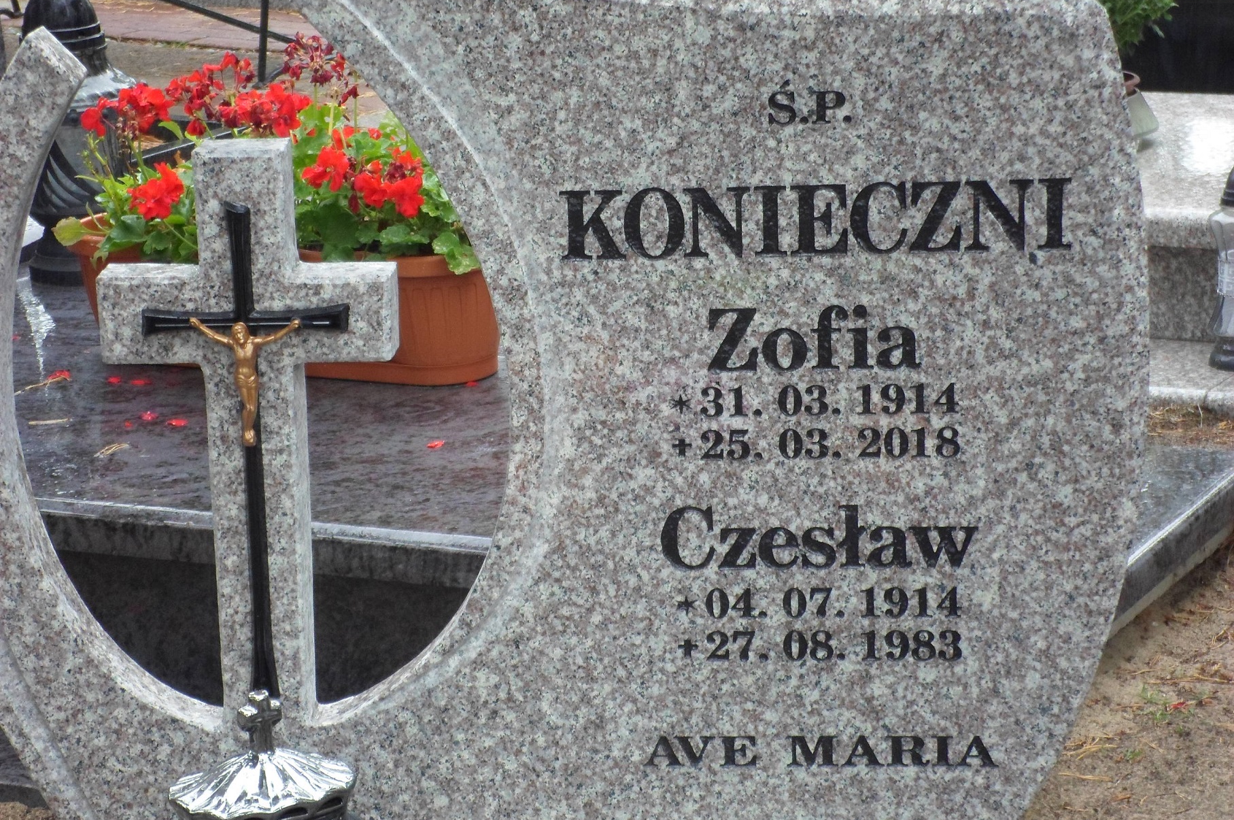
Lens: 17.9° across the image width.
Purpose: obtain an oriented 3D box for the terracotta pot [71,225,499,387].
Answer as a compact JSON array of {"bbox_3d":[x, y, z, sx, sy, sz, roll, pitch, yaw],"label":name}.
[{"bbox_3d":[-0.361,-0.128,4.404,0.535,0.152,0.198,4,14,25],"label":"terracotta pot"}]

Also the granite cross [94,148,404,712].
[{"bbox_3d":[-0.305,0.017,3.300,0.243,0.488,0.064,0,13,6],"label":"granite cross"}]

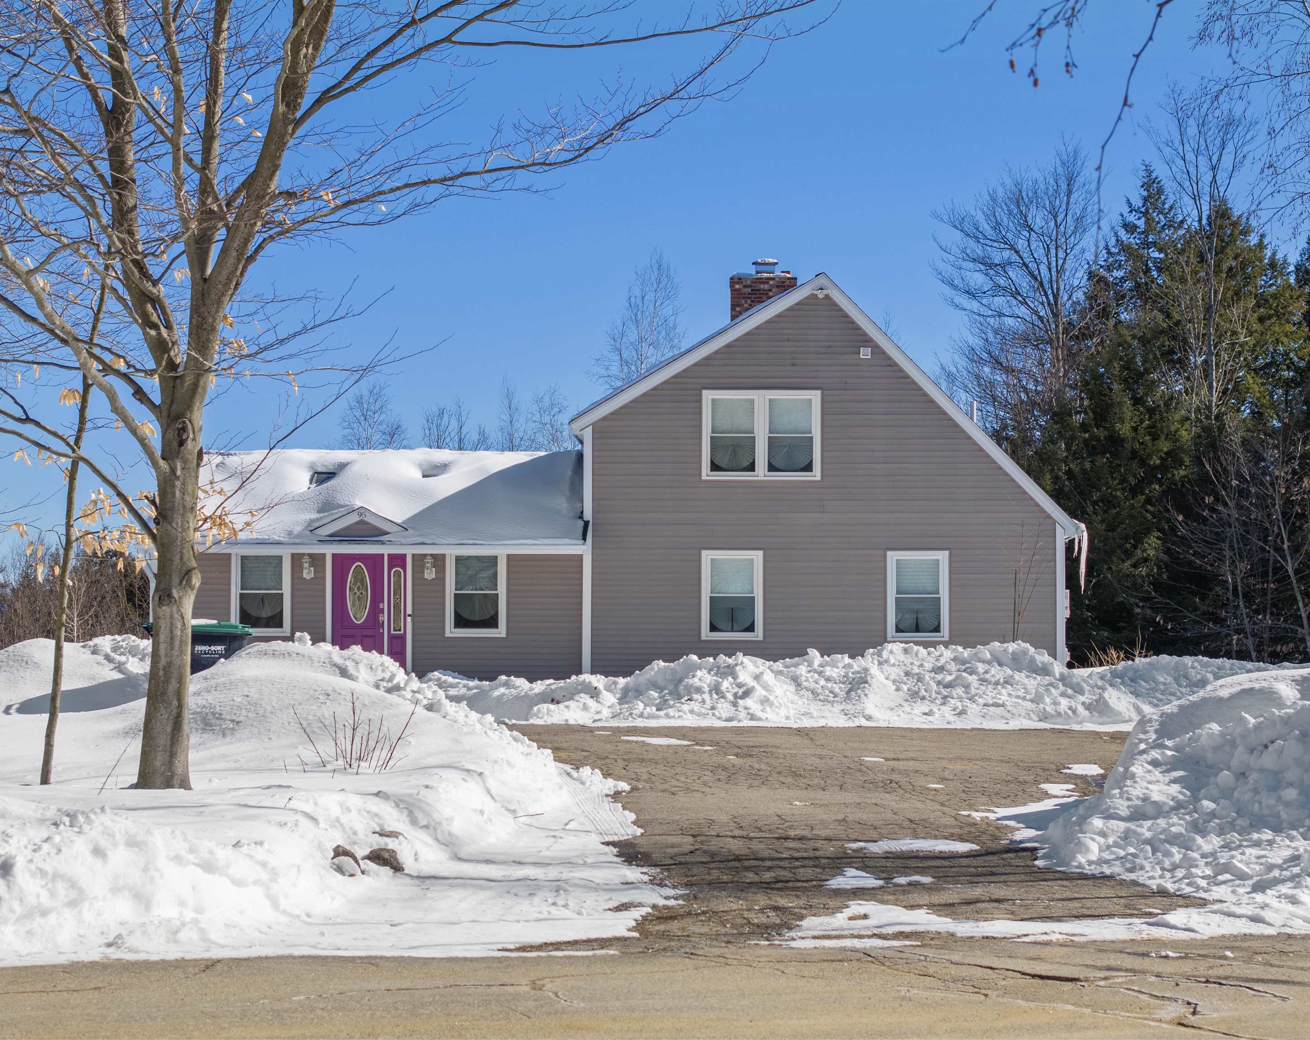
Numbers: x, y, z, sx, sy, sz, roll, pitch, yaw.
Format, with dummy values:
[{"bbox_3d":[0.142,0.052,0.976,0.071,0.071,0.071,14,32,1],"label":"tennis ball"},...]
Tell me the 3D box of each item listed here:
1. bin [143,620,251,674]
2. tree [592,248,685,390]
[{"bbox_3d":[-4.093,1.459,25.064,0.870,1.120,0.700,0,-2,7],"label":"bin"},{"bbox_3d":[-0.364,-1.747,76.108,3.080,11.310,3.080,0,-2,0],"label":"tree"}]

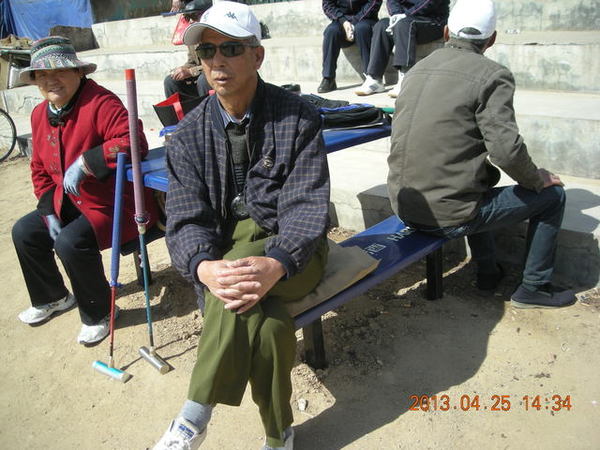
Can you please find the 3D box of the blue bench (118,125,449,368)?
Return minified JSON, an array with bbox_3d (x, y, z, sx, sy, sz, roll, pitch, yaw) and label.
[{"bbox_3d":[-0.080,-0.034,2.576,1.371,0.669,1.284,13,25,43],"label":"blue bench"}]

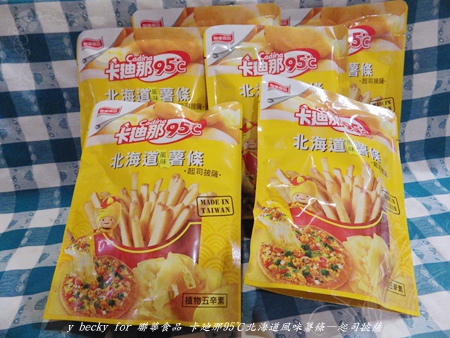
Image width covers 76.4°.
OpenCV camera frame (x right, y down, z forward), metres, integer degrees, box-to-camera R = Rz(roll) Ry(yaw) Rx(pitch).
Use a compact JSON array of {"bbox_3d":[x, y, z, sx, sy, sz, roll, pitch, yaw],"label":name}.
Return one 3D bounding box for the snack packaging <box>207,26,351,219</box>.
[{"bbox_3d":[0.048,-0.041,0.253,0.128,0.171,0.030,-1,-1,-3],"label":"snack packaging"}]

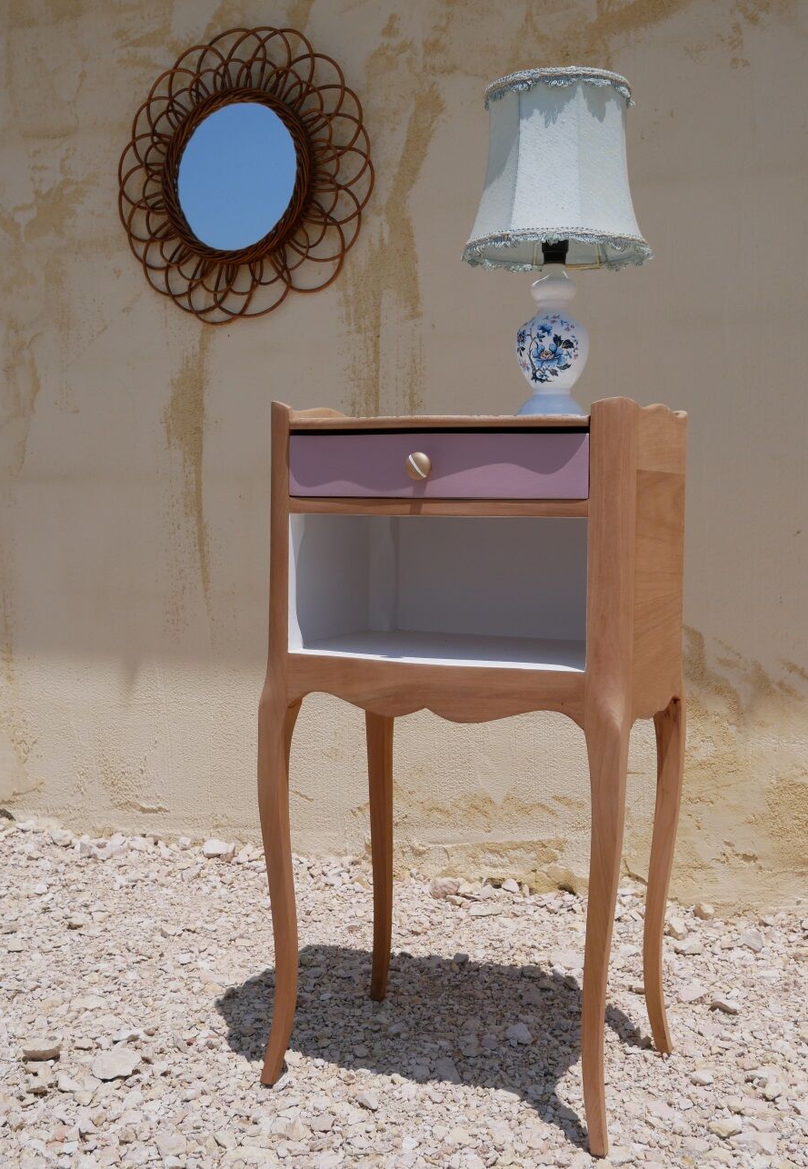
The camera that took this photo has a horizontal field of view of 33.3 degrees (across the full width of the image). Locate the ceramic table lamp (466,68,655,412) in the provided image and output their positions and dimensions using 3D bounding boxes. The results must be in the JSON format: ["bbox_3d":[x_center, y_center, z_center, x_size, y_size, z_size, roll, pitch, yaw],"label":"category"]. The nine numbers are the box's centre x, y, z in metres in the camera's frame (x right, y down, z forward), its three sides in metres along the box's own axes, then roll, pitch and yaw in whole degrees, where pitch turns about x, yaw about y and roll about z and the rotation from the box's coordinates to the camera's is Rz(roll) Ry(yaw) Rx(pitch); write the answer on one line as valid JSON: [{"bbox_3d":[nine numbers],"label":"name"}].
[{"bbox_3d":[0.155,-0.336,1.391,0.201,0.343,0.201,2,4,23],"label":"ceramic table lamp"}]

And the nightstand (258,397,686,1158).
[{"bbox_3d":[0.077,0.171,1.448,0.402,0.723,0.304,2,4,23],"label":"nightstand"}]

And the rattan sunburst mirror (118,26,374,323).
[{"bbox_3d":[-0.279,-0.684,2.262,0.472,0.472,0.050,2,4,24],"label":"rattan sunburst mirror"}]

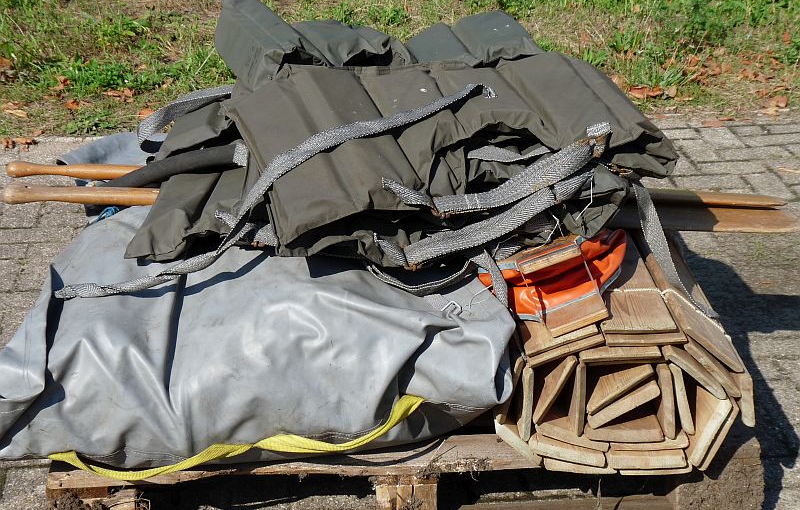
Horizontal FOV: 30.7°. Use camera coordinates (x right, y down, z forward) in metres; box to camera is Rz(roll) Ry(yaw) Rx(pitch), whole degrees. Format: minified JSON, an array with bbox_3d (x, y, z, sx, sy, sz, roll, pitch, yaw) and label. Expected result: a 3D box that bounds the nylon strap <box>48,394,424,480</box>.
[{"bbox_3d":[-0.273,0.304,2.459,0.645,0.095,0.110,-3,24,-6],"label":"nylon strap"}]

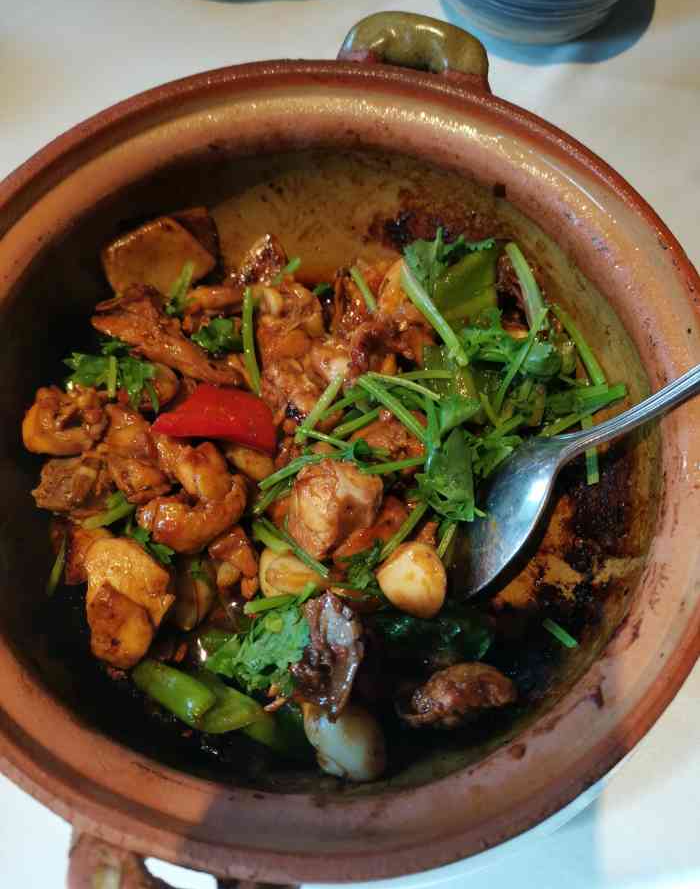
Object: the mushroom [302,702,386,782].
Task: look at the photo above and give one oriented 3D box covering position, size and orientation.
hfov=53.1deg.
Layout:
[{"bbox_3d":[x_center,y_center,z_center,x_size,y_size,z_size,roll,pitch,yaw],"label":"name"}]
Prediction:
[{"bbox_3d":[-0.002,0.110,0.263,0.024,0.023,0.031,-33,76,-10],"label":"mushroom"}]

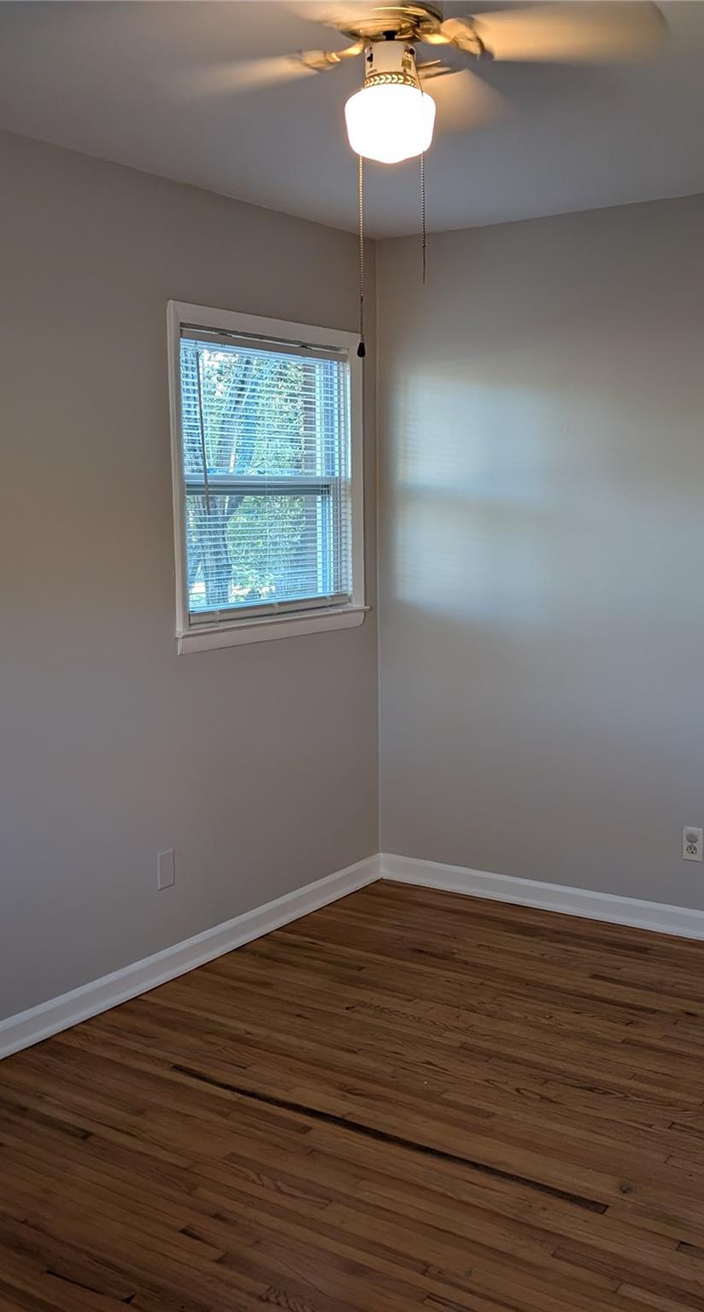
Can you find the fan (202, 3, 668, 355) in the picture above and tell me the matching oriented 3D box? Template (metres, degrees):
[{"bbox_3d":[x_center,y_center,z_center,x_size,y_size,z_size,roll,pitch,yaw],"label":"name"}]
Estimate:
[{"bbox_3d":[0.065,-0.878,2.095,1.030,0.701,1.030,-1,7,0],"label":"fan"}]

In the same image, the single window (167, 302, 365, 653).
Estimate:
[{"bbox_3d":[-0.276,-0.593,4.128,0.100,1.080,1.040,4,9,34],"label":"single window"}]

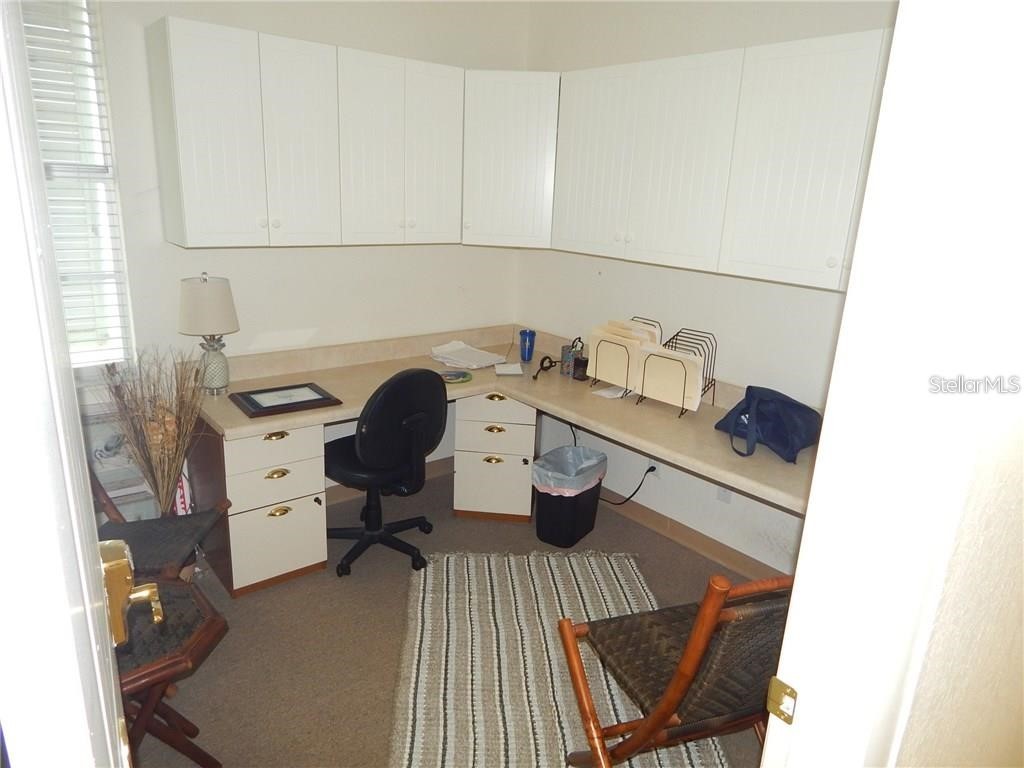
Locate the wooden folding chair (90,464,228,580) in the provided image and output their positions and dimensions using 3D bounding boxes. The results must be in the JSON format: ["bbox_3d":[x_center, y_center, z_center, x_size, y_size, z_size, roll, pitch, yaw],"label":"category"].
[{"bbox_3d":[-1.278,0.548,2.146,0.580,0.770,0.500,2,17,-3],"label":"wooden folding chair"}]

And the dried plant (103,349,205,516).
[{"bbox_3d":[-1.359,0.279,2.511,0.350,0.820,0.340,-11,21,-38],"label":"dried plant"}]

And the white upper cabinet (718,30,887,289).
[{"bbox_3d":[1.049,-0.749,2.260,0.304,0.762,0.462,-11,21,-38],"label":"white upper cabinet"}]

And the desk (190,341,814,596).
[{"bbox_3d":[-0.011,0.444,2.620,1.840,0.815,2.200,-11,21,-38],"label":"desk"}]

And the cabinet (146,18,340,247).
[{"bbox_3d":[-1.027,-0.938,2.557,0.601,0.762,0.311,-11,21,-38],"label":"cabinet"}]

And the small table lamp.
[{"bbox_3d":[-1.238,-0.202,2.655,0.222,0.500,0.222,-11,21,-38],"label":"small table lamp"}]

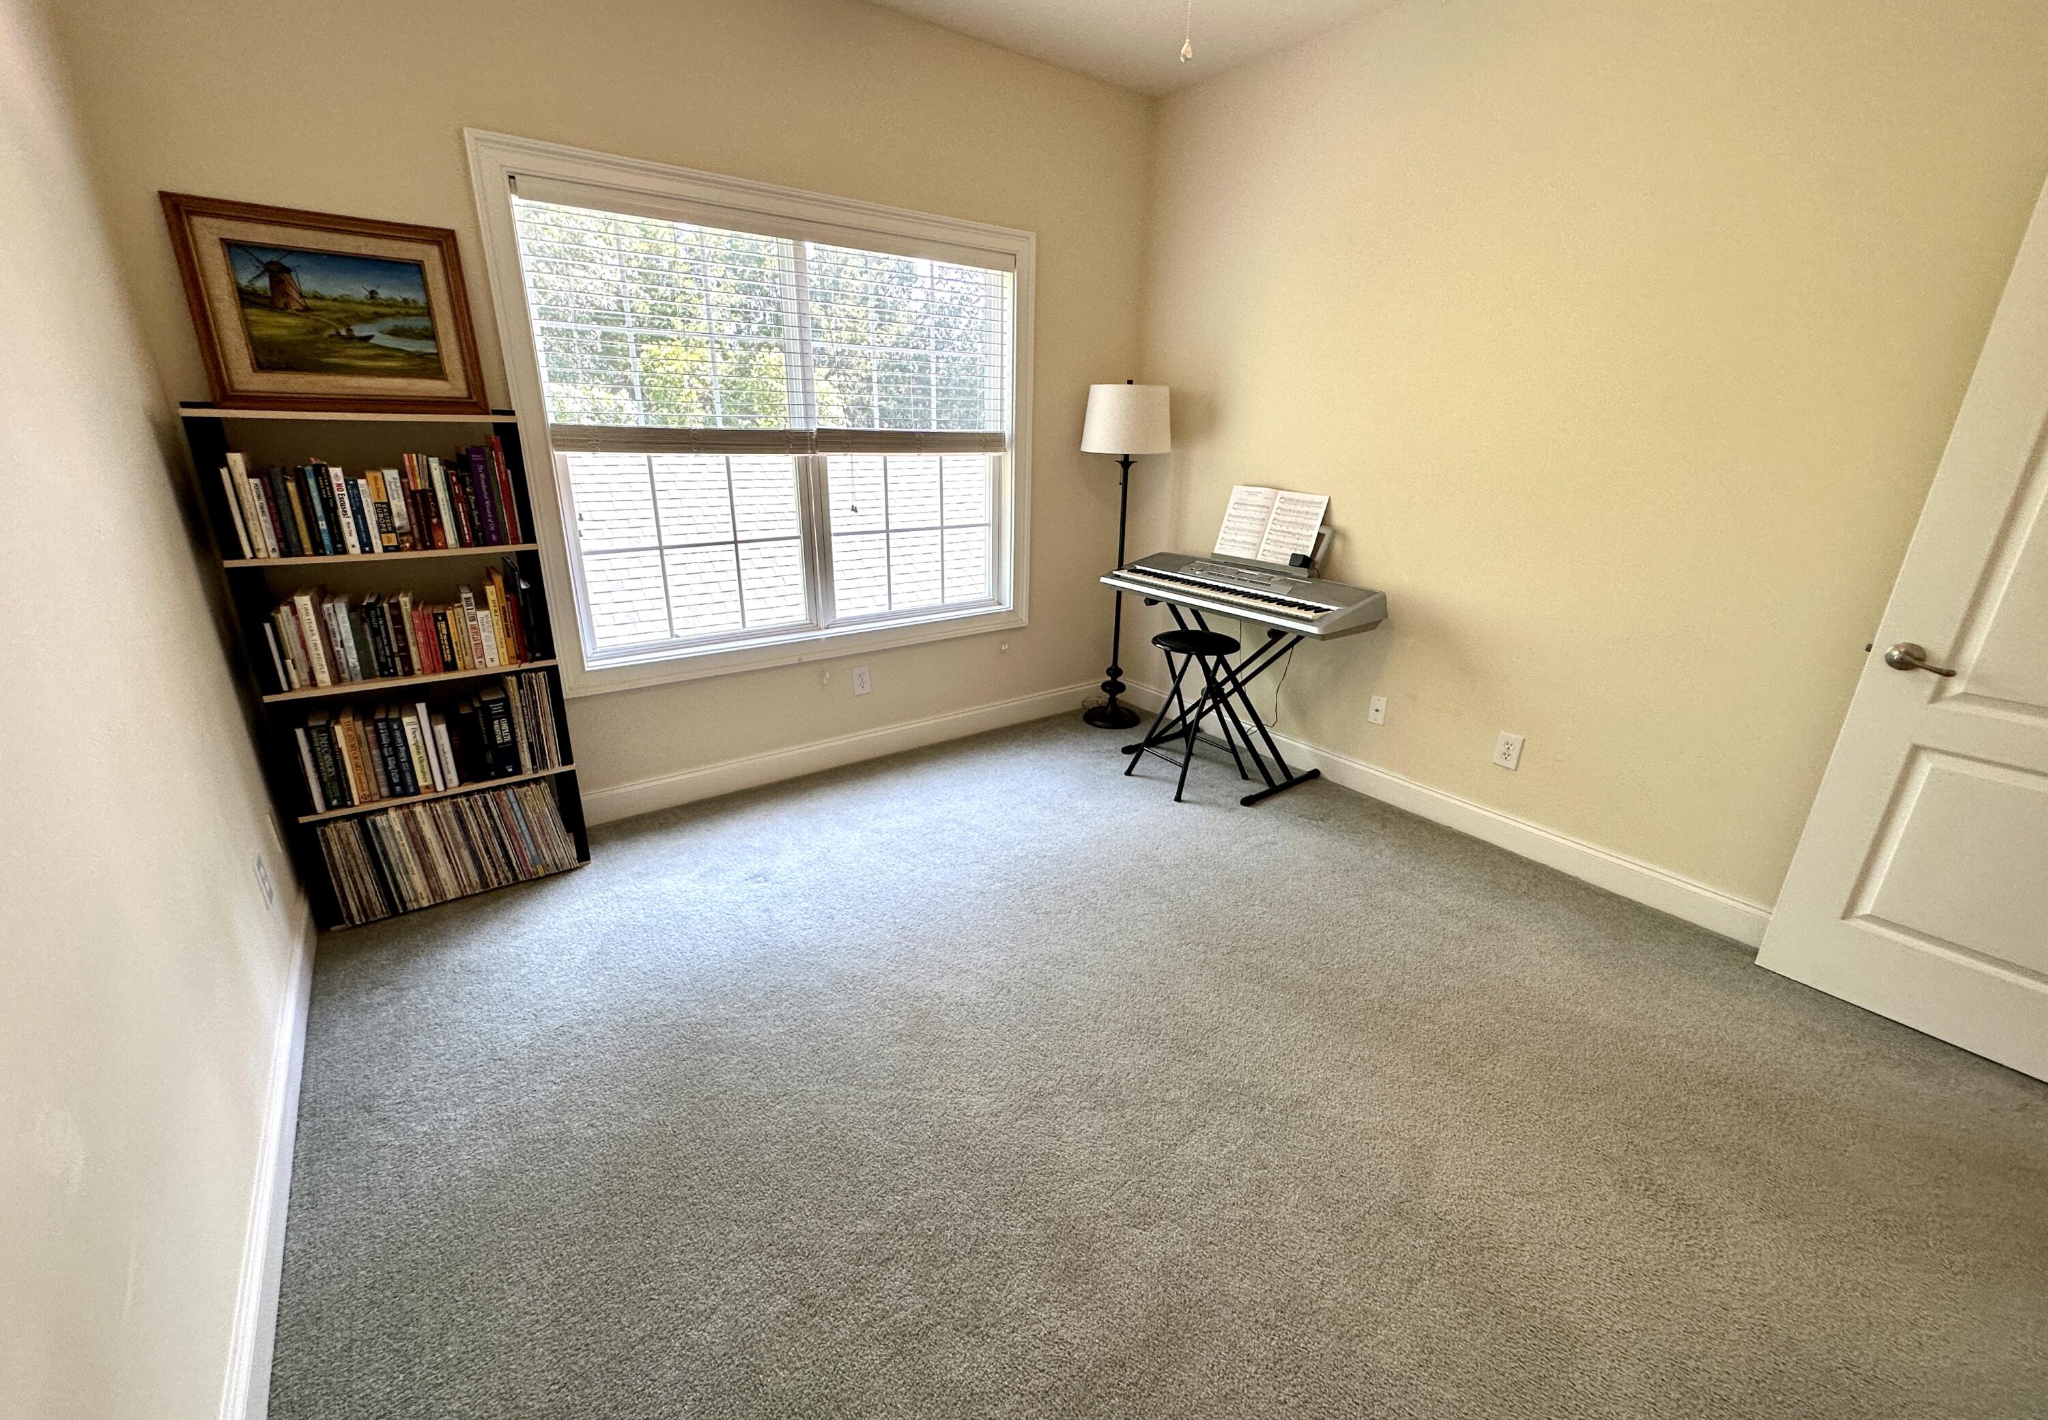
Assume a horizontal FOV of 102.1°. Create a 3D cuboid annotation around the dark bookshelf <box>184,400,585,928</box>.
[{"bbox_3d":[-1.782,-0.137,2.439,0.681,1.425,0.279,-13,24,-35],"label":"dark bookshelf"}]

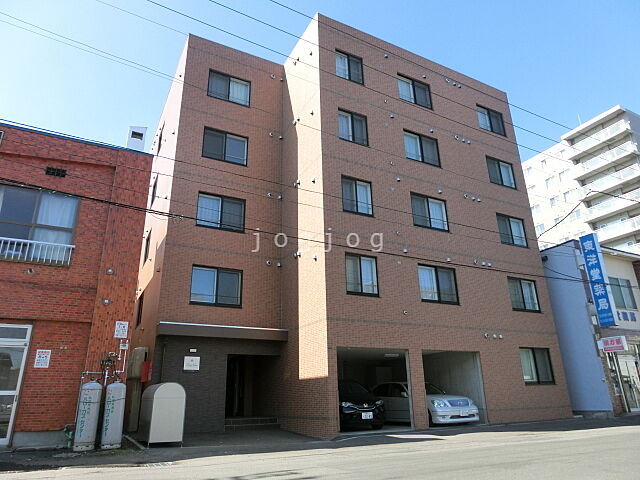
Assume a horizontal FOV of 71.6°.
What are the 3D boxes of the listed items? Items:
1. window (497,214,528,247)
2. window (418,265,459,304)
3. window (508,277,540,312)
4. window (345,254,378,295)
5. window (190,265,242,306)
[{"bbox_3d":[7.667,-0.342,17.667,1.522,1.217,0.120,9,-22,-27],"label":"window"},{"bbox_3d":[3.981,1.514,14.883,1.631,1.261,0.120,9,-22,-27],"label":"window"},{"bbox_3d":[7.738,2.103,16.807,1.565,1.272,0.120,9,-22,-27],"label":"window"},{"bbox_3d":[1.284,1.080,13.506,1.163,1.283,0.120,9,-22,-27],"label":"window"},{"bbox_3d":[-3.350,1.545,14.537,1.700,1.260,0.120,9,-22,-27],"label":"window"}]

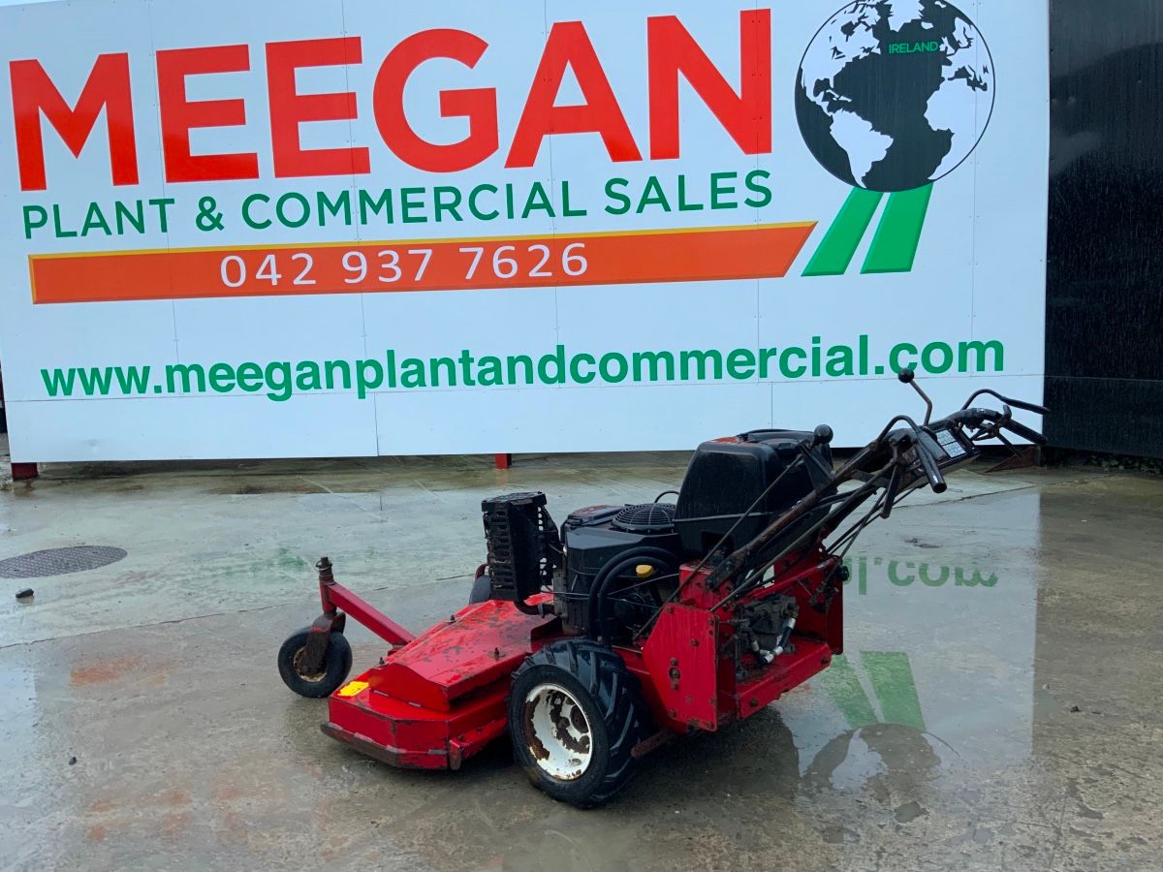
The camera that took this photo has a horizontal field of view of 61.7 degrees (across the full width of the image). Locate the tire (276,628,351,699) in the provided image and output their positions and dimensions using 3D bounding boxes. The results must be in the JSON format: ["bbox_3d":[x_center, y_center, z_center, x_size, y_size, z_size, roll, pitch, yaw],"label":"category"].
[{"bbox_3d":[-0.850,0.724,3.122,0.229,0.229,0.090,-1,8,9],"label":"tire"}]

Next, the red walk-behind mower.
[{"bbox_3d":[0.095,0.328,2.703,2.141,1.055,1.266,5,10,43],"label":"red walk-behind mower"}]

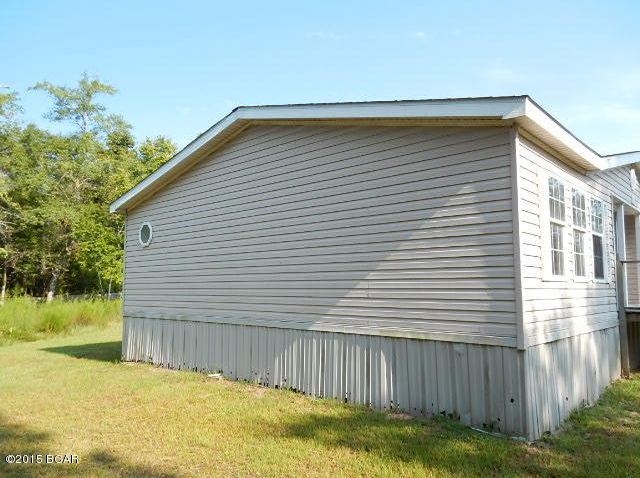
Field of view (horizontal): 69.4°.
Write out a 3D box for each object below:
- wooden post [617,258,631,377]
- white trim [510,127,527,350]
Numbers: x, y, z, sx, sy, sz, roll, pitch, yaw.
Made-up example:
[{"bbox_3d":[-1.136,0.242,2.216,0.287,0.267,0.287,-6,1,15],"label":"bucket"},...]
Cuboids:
[{"bbox_3d":[5.569,1.429,8.502,0.092,2.180,0.092,-5,-8,42],"label":"wooden post"},{"bbox_3d":[2.217,-0.023,5.192,0.075,2.478,0.075,-5,-8,42],"label":"white trim"}]

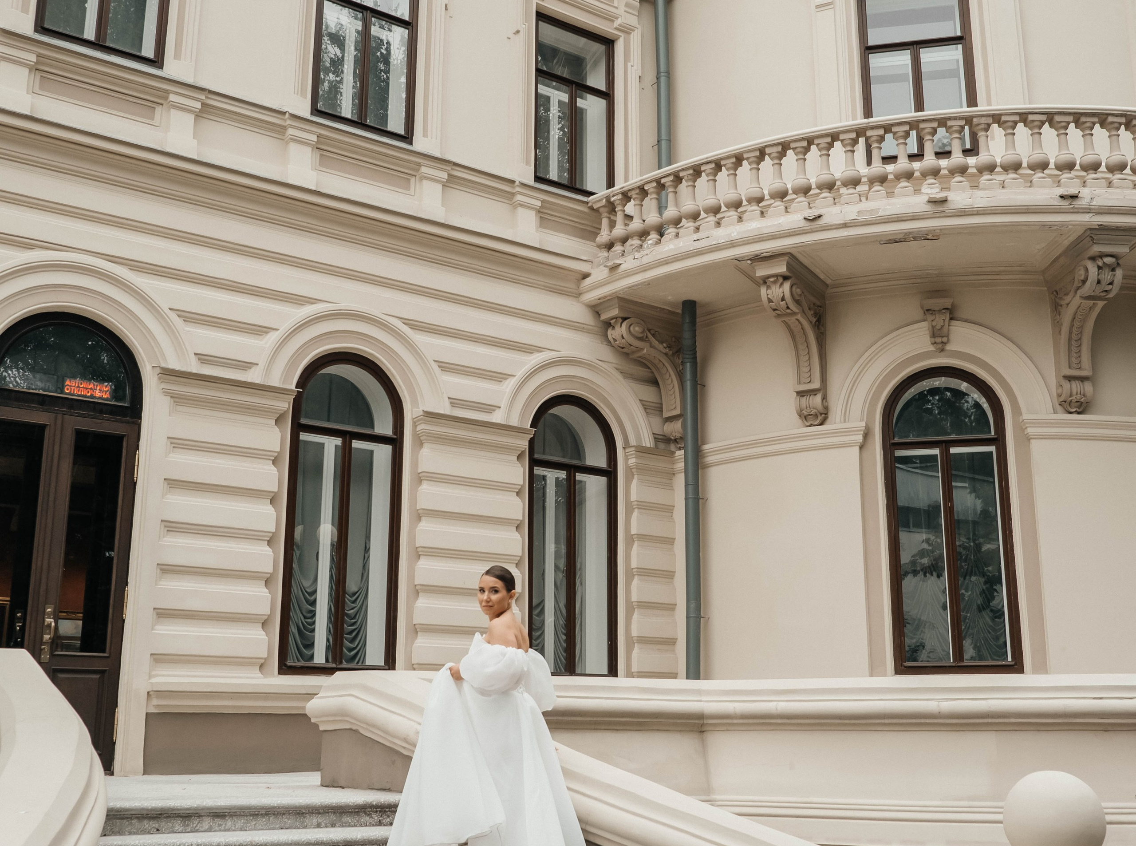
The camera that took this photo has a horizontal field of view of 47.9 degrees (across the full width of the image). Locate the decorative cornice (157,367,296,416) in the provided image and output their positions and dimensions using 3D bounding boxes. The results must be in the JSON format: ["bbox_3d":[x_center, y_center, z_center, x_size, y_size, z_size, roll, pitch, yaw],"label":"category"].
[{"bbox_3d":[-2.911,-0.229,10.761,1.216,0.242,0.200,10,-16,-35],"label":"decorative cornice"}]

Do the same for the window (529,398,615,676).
[{"bbox_3d":[0.063,1.127,12.792,1.091,2.860,0.150,10,-16,-35],"label":"window"}]

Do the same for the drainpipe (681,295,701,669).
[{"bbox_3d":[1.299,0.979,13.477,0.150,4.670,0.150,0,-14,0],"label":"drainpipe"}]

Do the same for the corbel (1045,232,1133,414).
[{"bbox_3d":[5.008,-0.939,12.123,0.460,1.470,1.080,2,-14,-5],"label":"corbel"}]

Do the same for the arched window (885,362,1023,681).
[{"bbox_3d":[3.746,0.918,12.569,1.170,3.040,0.160,-3,-14,12],"label":"arched window"}]

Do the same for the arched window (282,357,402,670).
[{"bbox_3d":[-1.961,0.787,11.372,1.095,2.886,0.150,10,-16,-35],"label":"arched window"}]

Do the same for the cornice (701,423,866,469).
[{"bbox_3d":[2.102,0.233,12.646,1.883,0.211,0.244,-10,-17,39],"label":"cornice"}]

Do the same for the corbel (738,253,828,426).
[{"bbox_3d":[2.181,-0.803,12.735,0.460,1.470,1.080,-8,-16,30],"label":"corbel"}]

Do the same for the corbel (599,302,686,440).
[{"bbox_3d":[0.841,-0.527,13.896,1.080,1.470,0.460,10,-17,-36],"label":"corbel"}]

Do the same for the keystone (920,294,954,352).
[{"bbox_3d":[3.490,-0.939,12.069,0.269,0.484,0.240,-3,-14,14],"label":"keystone"}]

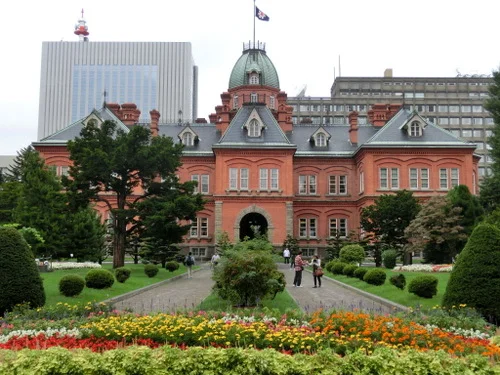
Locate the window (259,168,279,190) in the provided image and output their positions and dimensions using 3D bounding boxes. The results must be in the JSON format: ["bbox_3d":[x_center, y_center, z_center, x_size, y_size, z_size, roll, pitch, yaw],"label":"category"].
[{"bbox_3d":[2.462,-1.031,74.490,2.530,2.860,0.250,0,-6,0],"label":"window"}]

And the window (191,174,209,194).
[{"bbox_3d":[-6.786,-0.376,78.969,2.560,2.680,0.250,0,-6,0],"label":"window"}]

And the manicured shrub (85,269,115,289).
[{"bbox_3d":[-5.997,3.671,23.145,1.162,0.804,1.069,0,-6,0],"label":"manicured shrub"}]

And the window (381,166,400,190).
[{"bbox_3d":[18.013,-1.141,74.501,2.420,2.950,0.250,0,-6,0],"label":"window"}]

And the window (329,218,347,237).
[{"bbox_3d":[11.786,5.420,77.164,2.471,2.560,0.300,0,-6,0],"label":"window"}]

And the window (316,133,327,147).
[{"bbox_3d":[10.060,-6.626,80.510,1.480,1.940,0.250,0,-6,0],"label":"window"}]

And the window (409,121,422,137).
[{"bbox_3d":[21.821,-7.759,76.182,1.770,2.100,0.250,0,-6,0],"label":"window"}]

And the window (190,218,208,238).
[{"bbox_3d":[-7.282,5.790,83.317,2.597,2.836,0.300,0,-6,0],"label":"window"}]

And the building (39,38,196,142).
[{"bbox_3d":[-53.520,-14.722,242.978,60.000,84.569,31.000,0,-6,0],"label":"building"}]

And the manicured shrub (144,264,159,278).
[{"bbox_3d":[-5.727,4.876,33.697,0.830,0.810,0.830,0,-6,0],"label":"manicured shrub"}]

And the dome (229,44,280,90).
[{"bbox_3d":[0.736,-18.676,89.518,7.917,7.030,7.700,0,-6,0],"label":"dome"}]

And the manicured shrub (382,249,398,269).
[{"bbox_3d":[11.637,5.980,47.991,1.330,1.550,1.330,0,-6,0],"label":"manicured shrub"}]

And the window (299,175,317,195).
[{"bbox_3d":[7.952,-0.355,78.878,2.500,2.640,0.250,0,-6,0],"label":"window"}]

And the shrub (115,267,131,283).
[{"bbox_3d":[-5.933,4.127,27.100,0.750,0.743,0.750,0,-6,0],"label":"shrub"}]

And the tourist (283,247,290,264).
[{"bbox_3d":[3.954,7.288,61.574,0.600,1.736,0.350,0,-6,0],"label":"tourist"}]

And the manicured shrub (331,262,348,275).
[{"bbox_3d":[5.442,4.955,35.172,0.986,0.736,0.980,0,-6,0],"label":"manicured shrub"}]

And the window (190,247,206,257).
[{"bbox_3d":[-7.206,8.994,81.005,2.220,1.350,0.250,0,-6,0],"label":"window"}]

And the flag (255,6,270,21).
[{"bbox_3d":[2.053,-27.754,92.297,2.250,2.400,0.500,0,-6,0],"label":"flag"}]

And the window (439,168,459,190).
[{"bbox_3d":[24.960,-1.001,72.326,2.530,2.770,0.250,0,-6,0],"label":"window"}]

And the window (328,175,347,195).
[{"bbox_3d":[12.789,-0.334,83.825,2.594,2.832,0.300,0,-6,0],"label":"window"}]

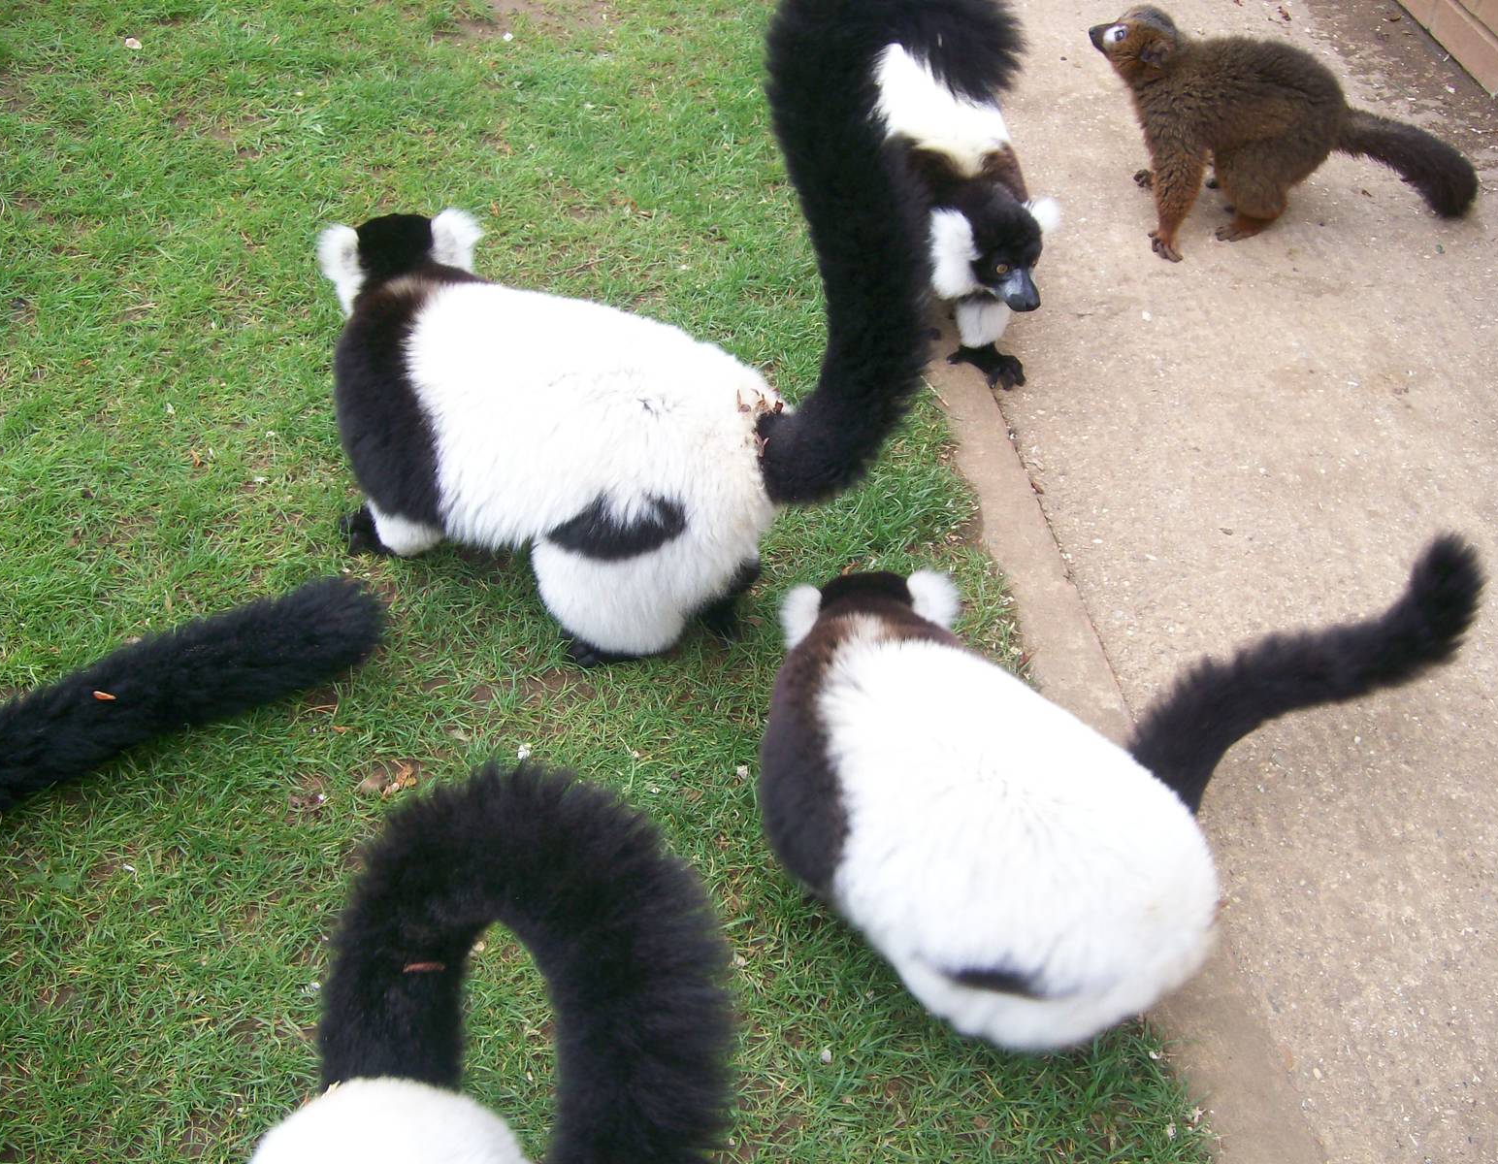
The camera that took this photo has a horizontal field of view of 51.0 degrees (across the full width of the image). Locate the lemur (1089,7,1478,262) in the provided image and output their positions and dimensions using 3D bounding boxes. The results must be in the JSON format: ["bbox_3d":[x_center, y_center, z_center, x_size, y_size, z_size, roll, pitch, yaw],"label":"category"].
[{"bbox_3d":[0.707,-0.594,2.024,0.560,0.310,0.210,3,45,3],"label":"lemur"}]

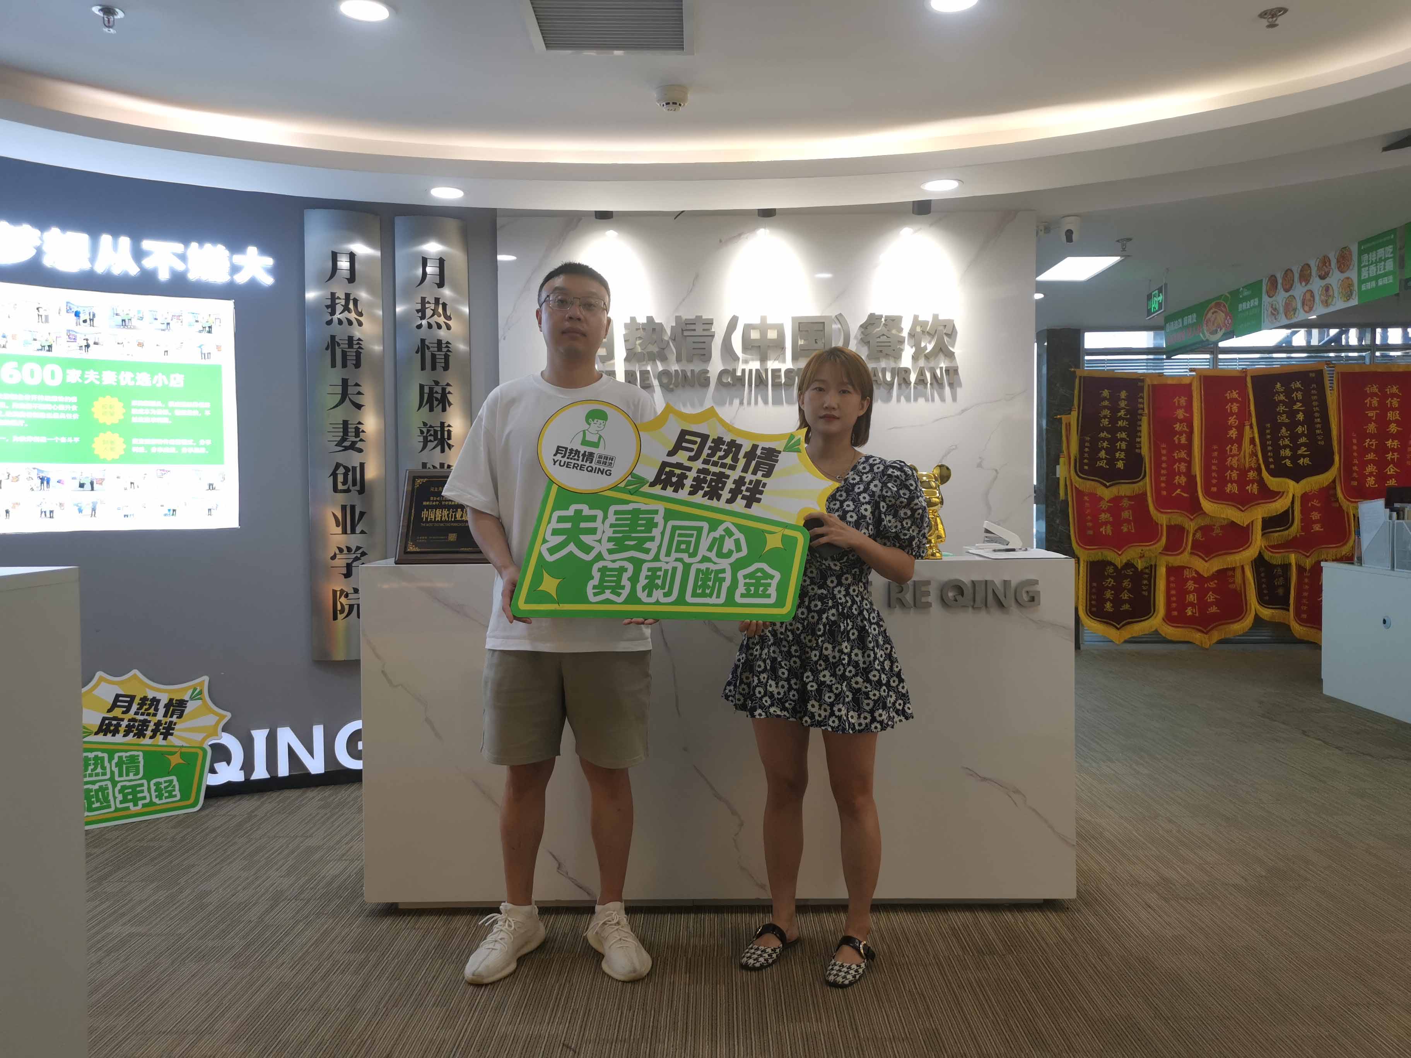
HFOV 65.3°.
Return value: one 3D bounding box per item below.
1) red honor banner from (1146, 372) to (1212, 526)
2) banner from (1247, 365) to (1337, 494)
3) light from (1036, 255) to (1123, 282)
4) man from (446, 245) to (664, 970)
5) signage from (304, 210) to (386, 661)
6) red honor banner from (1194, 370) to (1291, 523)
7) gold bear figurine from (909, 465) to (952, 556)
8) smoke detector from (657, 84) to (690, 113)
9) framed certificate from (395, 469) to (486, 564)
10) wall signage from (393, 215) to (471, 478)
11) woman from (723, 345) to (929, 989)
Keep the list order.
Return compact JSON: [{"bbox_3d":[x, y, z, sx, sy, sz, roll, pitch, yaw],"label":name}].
[{"bbox_3d":[3.495,-0.560,7.930,0.640,1.080,0.040,-3,2,1],"label":"red honor banner"},{"bbox_3d":[4.184,-0.698,7.830,0.590,0.920,0.040,-8,2,1],"label":"banner"},{"bbox_3d":[2.004,-1.405,5.921,0.295,0.050,0.630,0,2,1],"label":"light"},{"bbox_3d":[-0.371,0.212,2.804,0.580,1.784,0.400,0,2,-3],"label":"man"},{"bbox_3d":[-1.453,-0.374,4.470,0.302,1.815,0.045,-1,2,-19],"label":"signage"},{"bbox_3d":[3.852,-0.592,7.880,0.670,1.090,0.040,-1,2,1],"label":"red honor banner"},{"bbox_3d":[0.639,-0.048,3.180,0.145,0.275,0.105,0,2,1],"label":"gold bear figurine"},{"bbox_3d":[-0.109,-1.420,3.640,0.104,0.062,0.104,0,2,0],"label":"smoke detector"},{"bbox_3d":[-0.669,-0.030,3.151,0.390,0.300,0.036,0,-26,1],"label":"framed certificate"},{"bbox_3d":[-1.122,-0.374,4.576,0.310,1.820,0.045,-1,2,-11],"label":"wall signage"},{"bbox_3d":[0.308,0.311,2.810,0.490,1.560,0.370,0,2,14],"label":"woman"}]

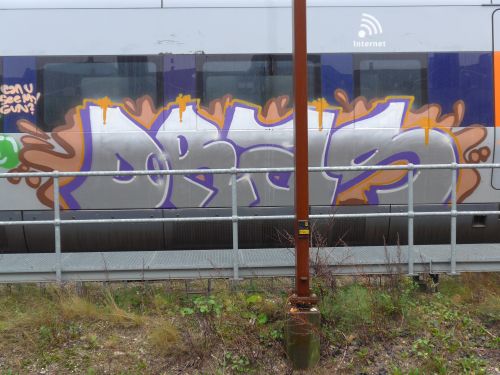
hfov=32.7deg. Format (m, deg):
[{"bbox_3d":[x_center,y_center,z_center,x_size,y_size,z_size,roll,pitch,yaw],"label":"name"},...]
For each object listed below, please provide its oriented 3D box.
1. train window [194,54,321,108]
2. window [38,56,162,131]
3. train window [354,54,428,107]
[{"bbox_3d":[0.111,-1.163,10.333,1.519,0.924,0.060,-1,4,-2],"label":"train window"},{"bbox_3d":[-1.798,-1.134,10.276,1.507,0.920,0.060,-1,4,-2],"label":"window"},{"bbox_3d":[1.715,-1.186,10.382,0.910,0.928,0.060,-1,4,-2],"label":"train window"}]

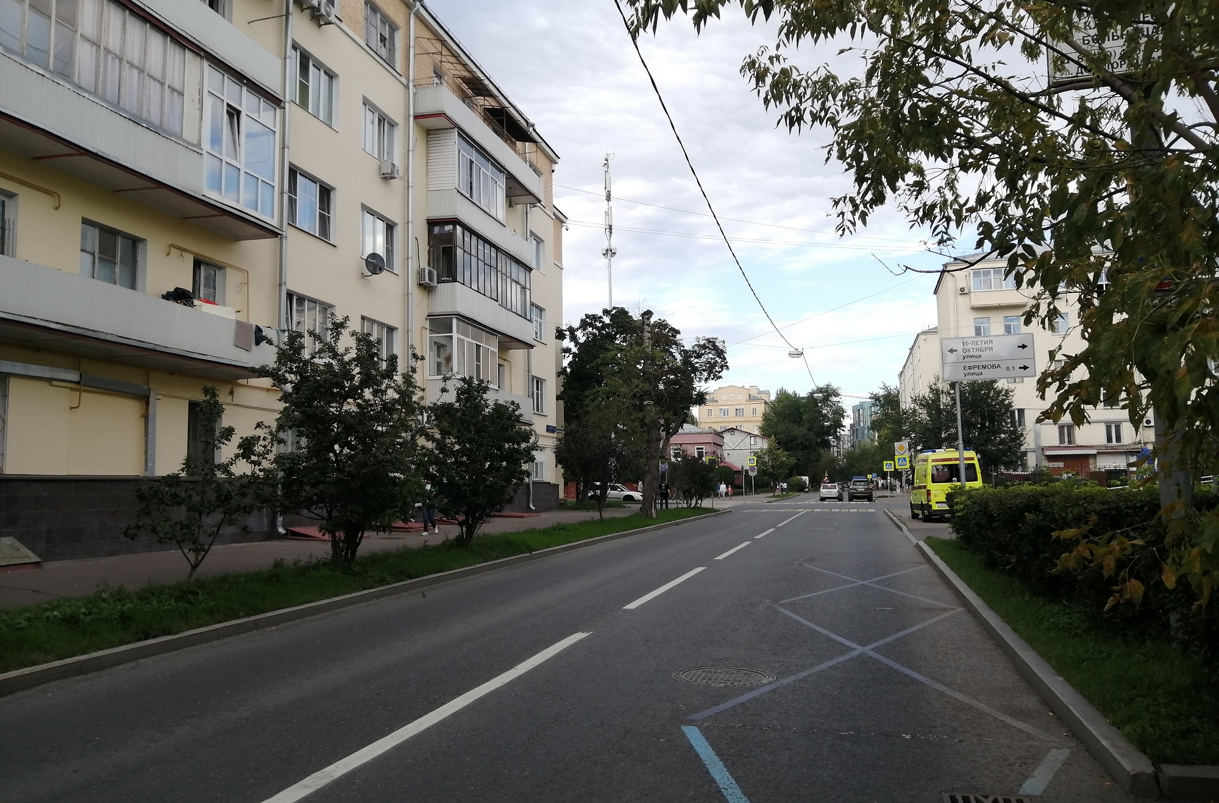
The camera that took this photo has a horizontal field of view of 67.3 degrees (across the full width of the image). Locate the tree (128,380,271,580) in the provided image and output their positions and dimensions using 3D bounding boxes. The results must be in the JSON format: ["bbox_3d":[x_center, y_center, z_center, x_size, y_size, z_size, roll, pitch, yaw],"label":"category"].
[{"bbox_3d":[-6.834,1.349,15.089,2.472,3.234,2.274,2,-6,-24],"label":"tree"}]

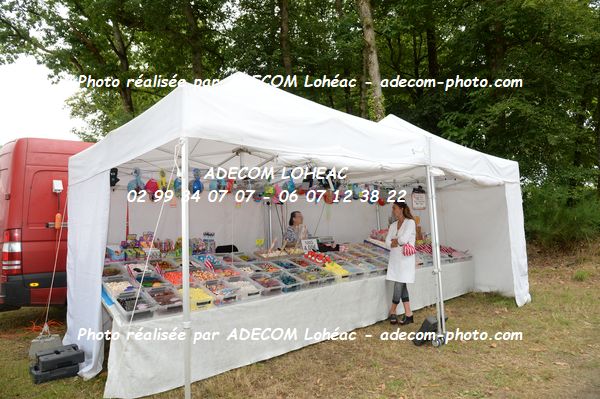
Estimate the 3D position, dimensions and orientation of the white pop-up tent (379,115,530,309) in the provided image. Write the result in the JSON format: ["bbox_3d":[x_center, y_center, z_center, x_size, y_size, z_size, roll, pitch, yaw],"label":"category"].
[{"bbox_3d":[1.617,0.170,6.746,3.030,3.250,3.030,2,-6,-43],"label":"white pop-up tent"}]

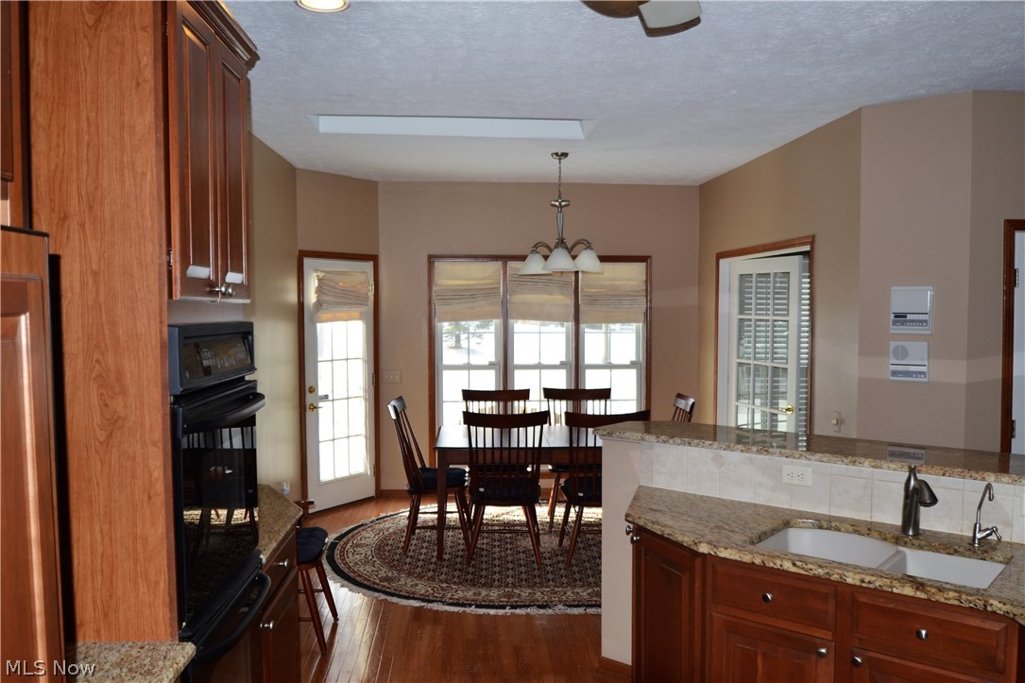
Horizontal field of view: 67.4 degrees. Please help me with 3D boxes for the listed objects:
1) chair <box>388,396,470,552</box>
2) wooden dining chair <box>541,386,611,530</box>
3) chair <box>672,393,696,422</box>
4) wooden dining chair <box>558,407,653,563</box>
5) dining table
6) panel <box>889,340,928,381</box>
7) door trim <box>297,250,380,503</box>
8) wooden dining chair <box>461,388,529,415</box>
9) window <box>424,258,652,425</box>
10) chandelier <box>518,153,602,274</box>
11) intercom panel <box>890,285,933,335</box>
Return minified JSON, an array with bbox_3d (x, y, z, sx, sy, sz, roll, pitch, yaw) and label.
[{"bbox_3d":[-0.587,0.920,5.427,0.580,1.010,0.540,0,3,1],"label":"chair"},{"bbox_3d":[0.538,0.888,6.013,0.550,1.010,0.570,0,3,0],"label":"wooden dining chair"},{"bbox_3d":[1.012,0.907,5.562,0.580,1.010,0.540,0,3,-1],"label":"chair"},{"bbox_3d":[0.595,0.933,5.046,0.550,1.010,0.570,0,3,-4],"label":"wooden dining chair"},{"bbox_3d":[0.236,1.046,5.503,1.540,0.745,0.890,0,3,-2],"label":"dining table"},{"bbox_3d":[2.093,0.108,4.066,0.182,0.210,0.030,2,3,39],"label":"panel"},{"bbox_3d":[-1.409,0.330,6.355,0.090,2.110,0.820,2,3,39],"label":"door trim"},{"bbox_3d":[-0.120,0.894,5.958,0.550,1.010,0.570,0,3,0],"label":"wooden dining chair"},{"bbox_3d":[0.259,0.237,6.774,1.970,1.970,0.120,0,3,-5],"label":"window"},{"bbox_3d":[0.347,-0.899,5.434,0.590,0.850,0.580,0,3,-5],"label":"chandelier"},{"bbox_3d":[2.096,-0.164,4.045,0.200,0.248,0.040,2,3,39],"label":"intercom panel"}]

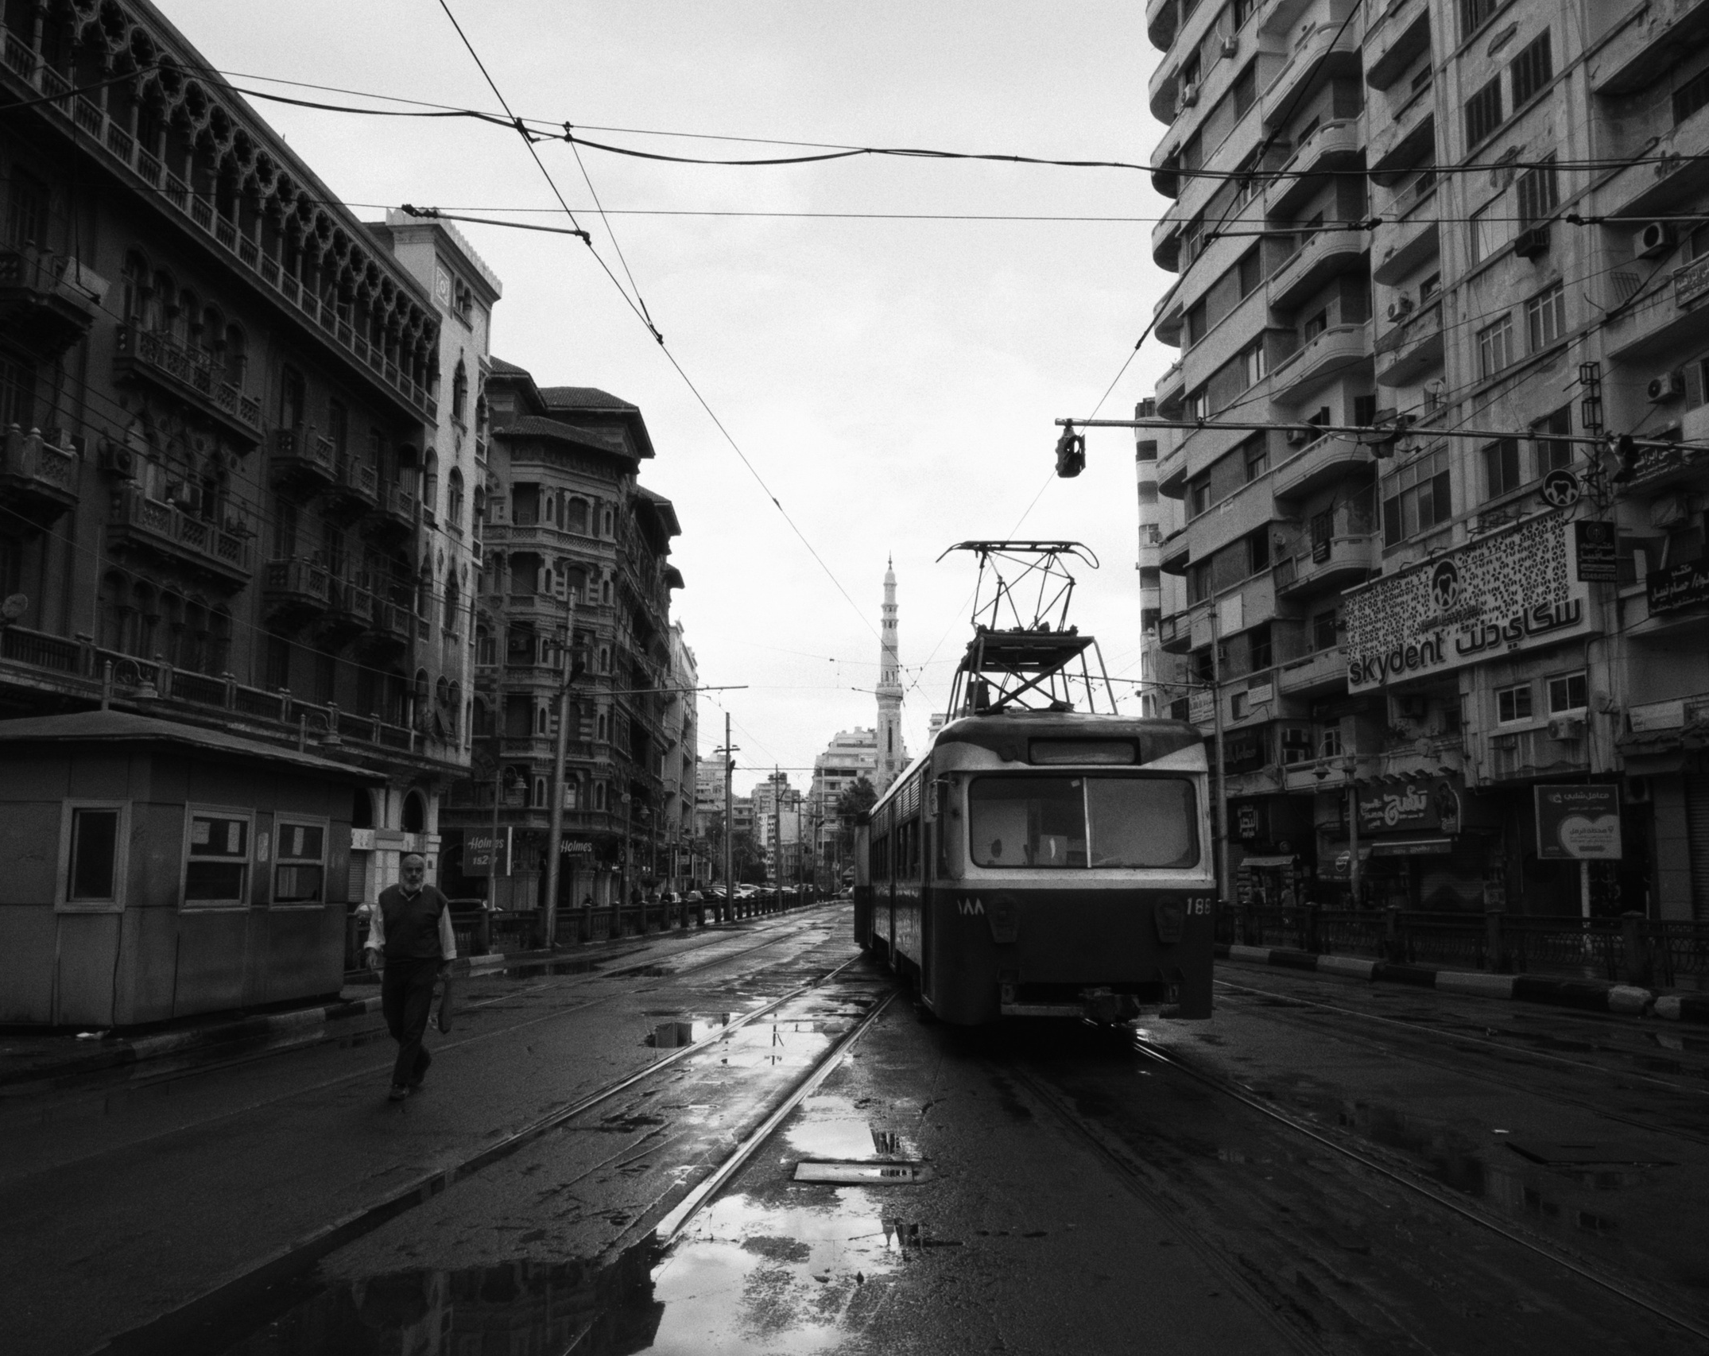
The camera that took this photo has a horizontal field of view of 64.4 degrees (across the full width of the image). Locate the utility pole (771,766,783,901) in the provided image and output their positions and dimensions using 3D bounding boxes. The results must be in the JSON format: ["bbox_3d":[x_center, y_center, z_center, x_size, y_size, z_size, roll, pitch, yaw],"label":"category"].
[{"bbox_3d":[-4.386,9.209,78.621,0.280,8.203,0.280,-2,-9,0],"label":"utility pole"}]

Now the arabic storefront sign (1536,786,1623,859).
[{"bbox_3d":[13.073,2.614,24.500,1.493,1.364,0.150,0,-9,3],"label":"arabic storefront sign"}]

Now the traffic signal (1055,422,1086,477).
[{"bbox_3d":[2.662,-2.800,16.700,0.300,0.650,0.300,3,-9,-18],"label":"traffic signal"}]

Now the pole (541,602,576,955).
[{"bbox_3d":[-6.820,2.067,31.636,0.260,8.398,0.260,2,-9,0],"label":"pole"}]

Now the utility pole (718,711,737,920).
[{"bbox_3d":[-4.939,5.537,54.122,0.270,8.222,0.270,-2,-9,0],"label":"utility pole"}]

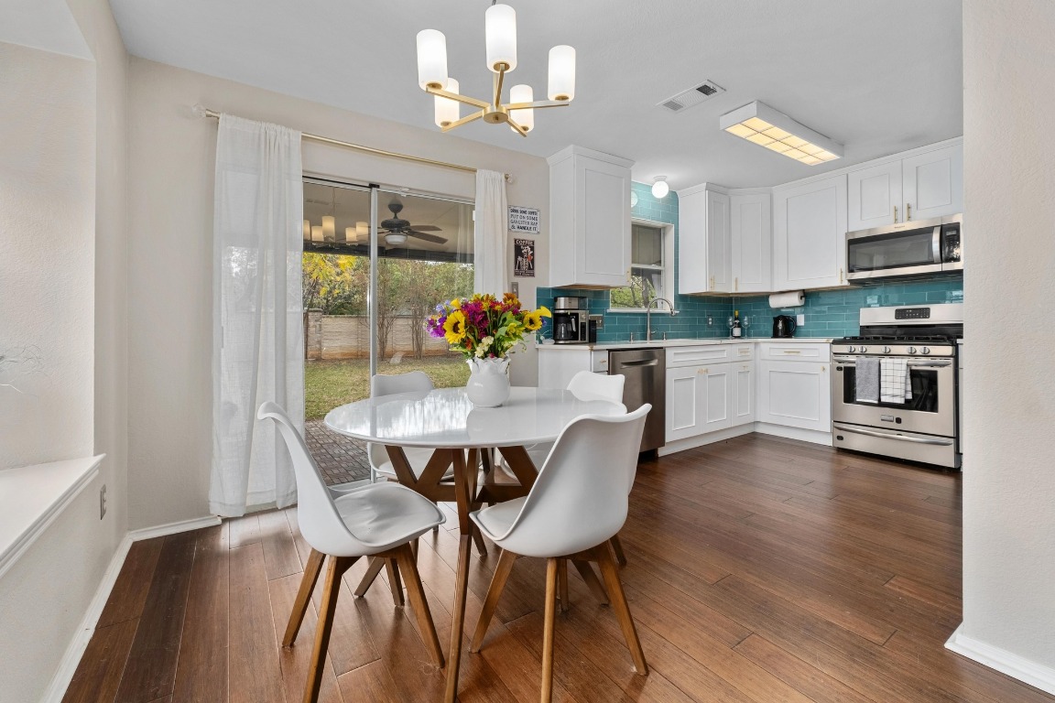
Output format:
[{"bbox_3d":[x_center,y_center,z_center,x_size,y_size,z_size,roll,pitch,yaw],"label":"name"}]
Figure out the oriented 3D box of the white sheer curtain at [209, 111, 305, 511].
[{"bbox_3d":[-1.459,-0.195,2.399,0.427,2.089,0.110,-1,1,-34],"label":"white sheer curtain"}]

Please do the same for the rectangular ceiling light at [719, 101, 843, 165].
[{"bbox_3d":[1.857,-1.520,3.137,1.250,0.097,0.235,-3,3,-34],"label":"rectangular ceiling light"}]

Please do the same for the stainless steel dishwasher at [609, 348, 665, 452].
[{"bbox_3d":[0.665,0.375,3.516,0.608,0.816,0.627,-1,1,-34],"label":"stainless steel dishwasher"}]

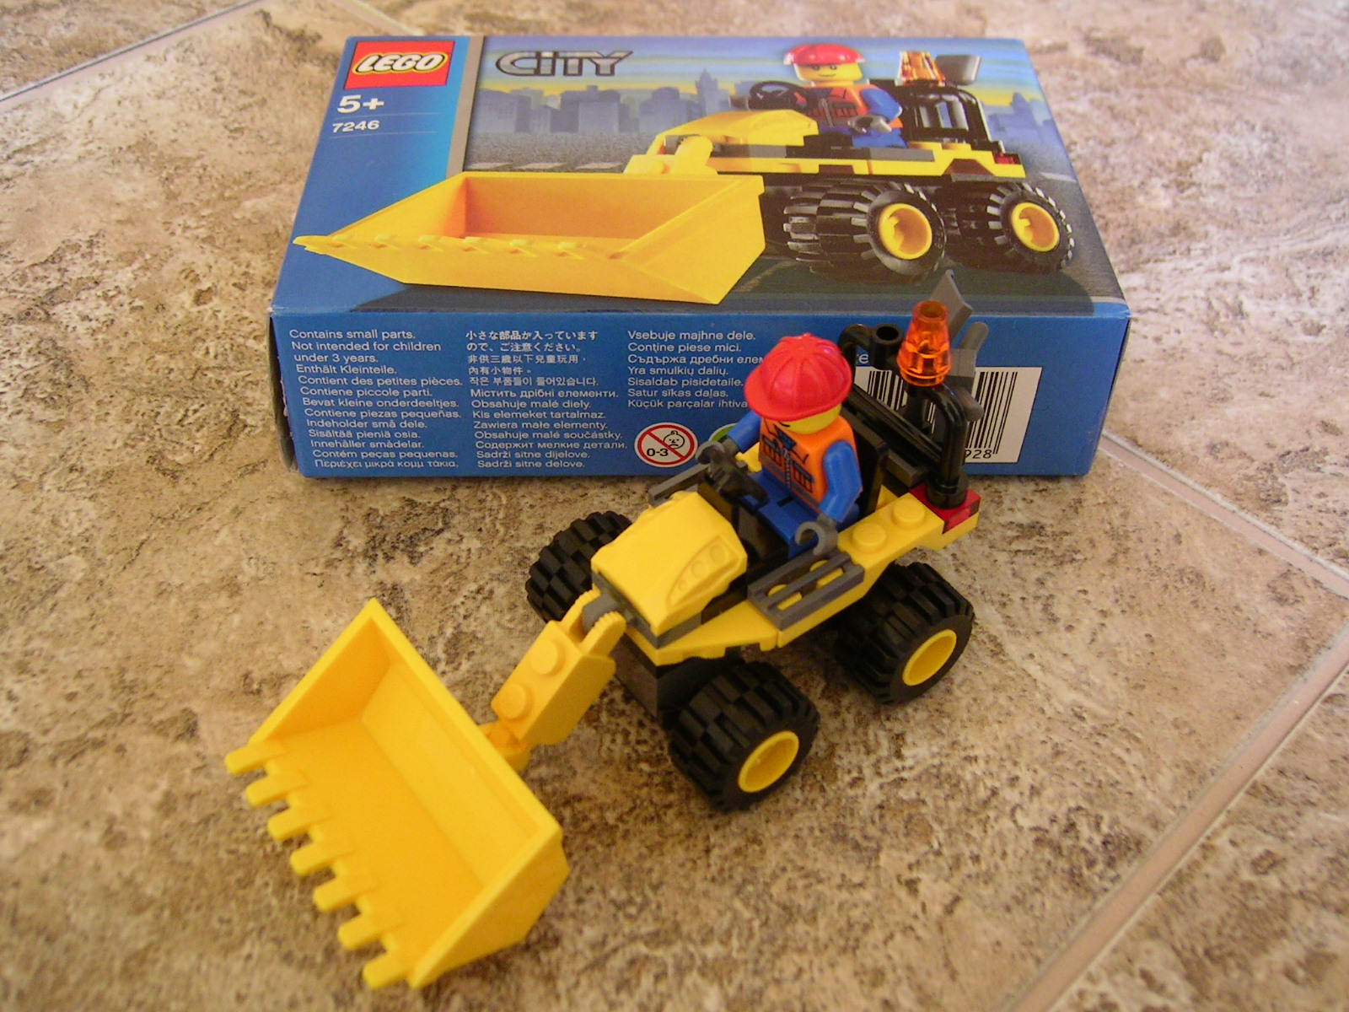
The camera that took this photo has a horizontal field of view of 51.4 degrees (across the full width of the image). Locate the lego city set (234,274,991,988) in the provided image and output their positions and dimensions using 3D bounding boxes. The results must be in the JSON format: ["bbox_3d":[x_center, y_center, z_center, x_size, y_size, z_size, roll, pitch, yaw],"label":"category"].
[{"bbox_3d":[-0.005,0.008,0.198,0.117,0.058,0.056,-28,52,-26],"label":"lego city set"}]

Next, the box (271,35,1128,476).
[{"bbox_3d":[0.004,-0.051,0.272,0.141,0.036,0.093,0,45,-2],"label":"box"}]

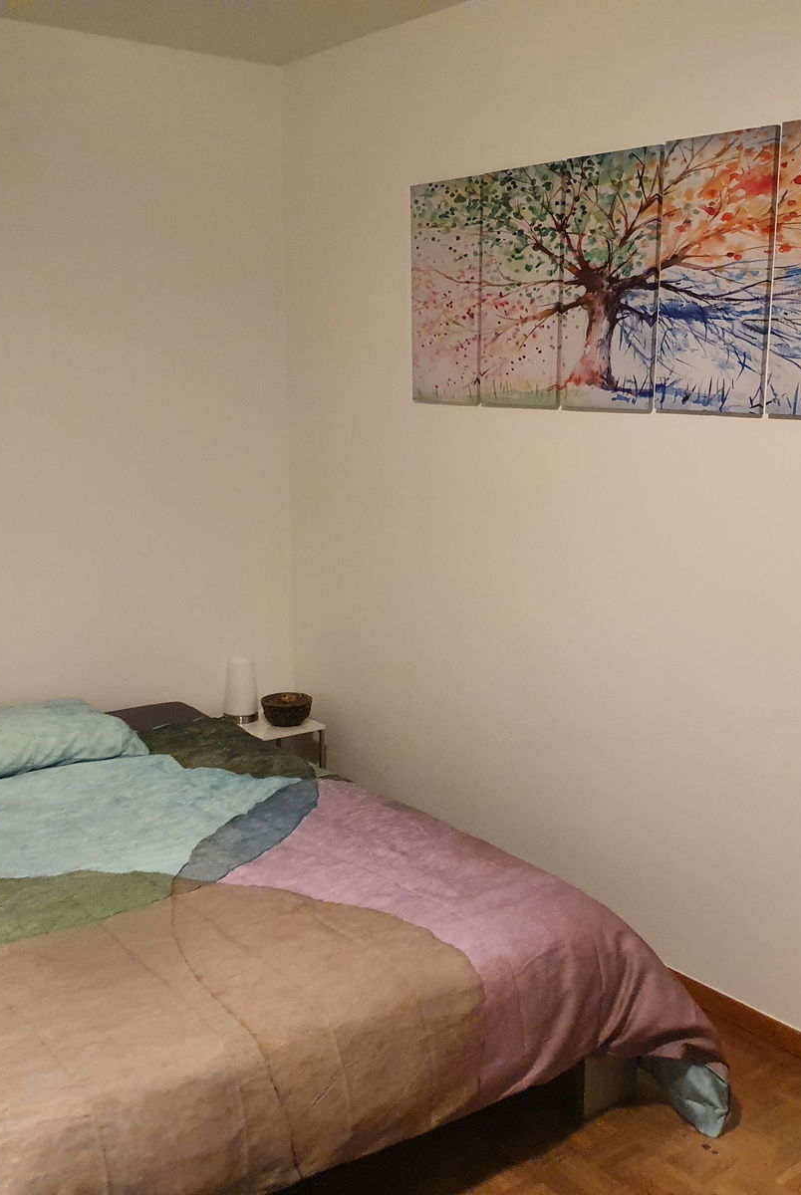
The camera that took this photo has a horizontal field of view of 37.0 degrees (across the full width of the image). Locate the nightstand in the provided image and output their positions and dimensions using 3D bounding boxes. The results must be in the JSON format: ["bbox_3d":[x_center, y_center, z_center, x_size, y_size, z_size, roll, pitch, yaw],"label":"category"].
[{"bbox_3d":[-0.443,0.597,4.168,0.251,0.333,0.284,-8,14,-37],"label":"nightstand"}]

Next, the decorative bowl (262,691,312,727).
[{"bbox_3d":[-0.392,0.392,4.130,0.173,0.085,0.173,0,11,0],"label":"decorative bowl"}]

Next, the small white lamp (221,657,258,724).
[{"bbox_3d":[-0.555,0.323,4.160,0.121,0.208,0.121,0,11,0],"label":"small white lamp"}]

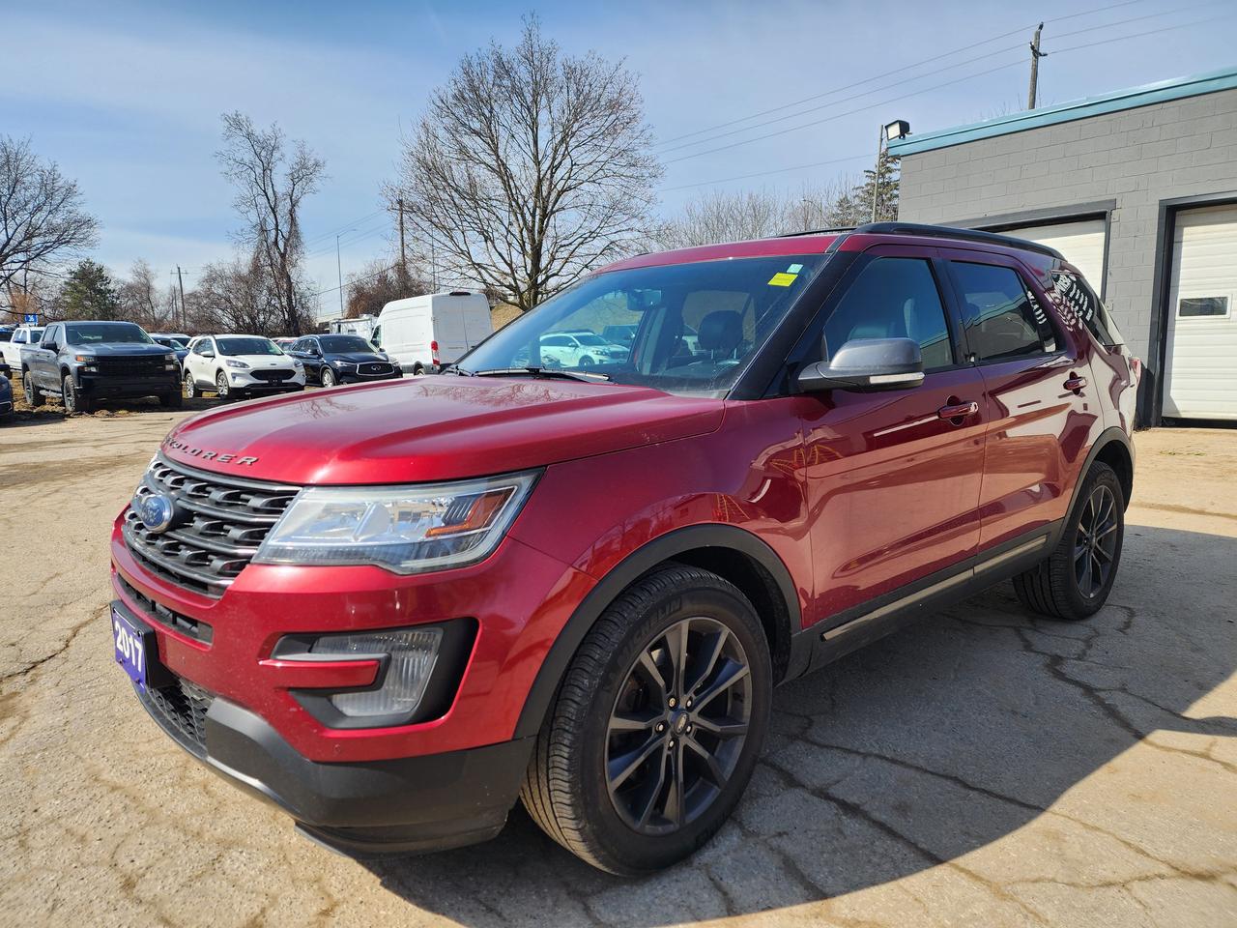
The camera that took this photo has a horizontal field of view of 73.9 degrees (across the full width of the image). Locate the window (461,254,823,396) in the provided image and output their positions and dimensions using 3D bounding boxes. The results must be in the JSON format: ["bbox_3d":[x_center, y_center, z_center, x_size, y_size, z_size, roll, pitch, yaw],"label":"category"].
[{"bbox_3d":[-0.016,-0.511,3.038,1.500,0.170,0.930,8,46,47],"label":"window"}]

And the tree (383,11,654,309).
[{"bbox_3d":[-4.068,-12.942,37.000,12.200,14.300,12.000,-2,8,-6],"label":"tree"}]

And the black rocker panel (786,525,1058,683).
[{"bbox_3d":[1.175,0.449,3.007,1.920,0.200,0.110,-7,11,-41],"label":"black rocker panel"}]

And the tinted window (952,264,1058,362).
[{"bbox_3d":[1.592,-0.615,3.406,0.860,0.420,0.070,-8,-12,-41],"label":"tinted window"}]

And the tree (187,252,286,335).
[{"bbox_3d":[-21.337,-8.573,46.000,4.900,6.300,4.600,-4,9,-27],"label":"tree"}]

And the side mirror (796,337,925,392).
[{"bbox_3d":[0.678,-0.273,2.308,0.270,0.165,0.270,-7,10,-41],"label":"side mirror"}]

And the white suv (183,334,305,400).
[{"bbox_3d":[-9.958,-2.589,21.800,1.880,1.680,4.580,-8,11,-43],"label":"white suv"}]

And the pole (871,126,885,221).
[{"bbox_3d":[9.365,-7.813,30.000,0.130,9.300,0.130,-1,8,0],"label":"pole"}]

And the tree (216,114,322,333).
[{"bbox_3d":[-19.866,-12.848,47.000,5.600,13.800,5.200,-4,9,-25],"label":"tree"}]

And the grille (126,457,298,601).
[{"bbox_3d":[-1.115,0.144,2.125,0.190,0.310,1.030,8,0,-43],"label":"grille"}]

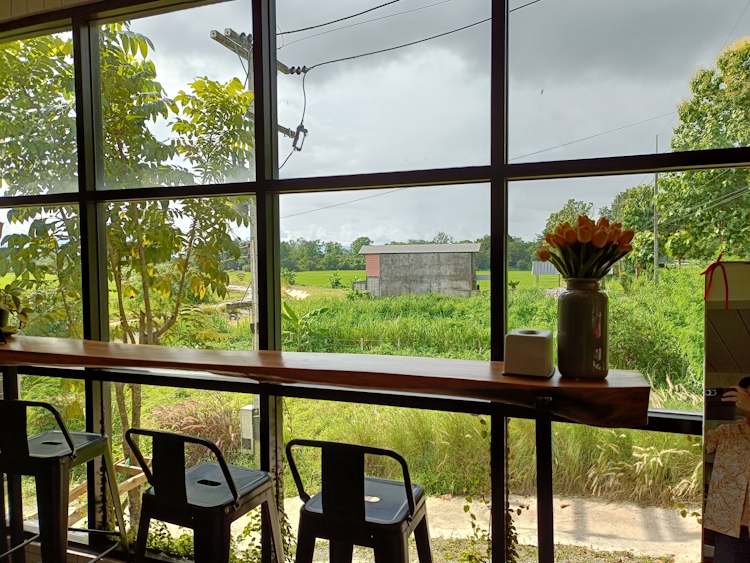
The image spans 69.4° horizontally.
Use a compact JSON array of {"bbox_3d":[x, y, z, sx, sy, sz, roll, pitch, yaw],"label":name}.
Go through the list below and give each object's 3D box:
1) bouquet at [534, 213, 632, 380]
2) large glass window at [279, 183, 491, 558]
[{"bbox_3d":[0.641,0.043,1.661,0.291,0.486,0.277,0,2,21],"label":"bouquet"},{"bbox_3d":[0.001,0.404,2.125,0.910,1.560,0.080,0,2,20],"label":"large glass window"}]

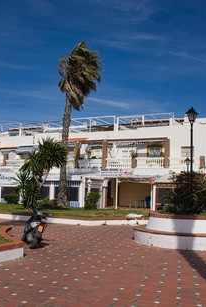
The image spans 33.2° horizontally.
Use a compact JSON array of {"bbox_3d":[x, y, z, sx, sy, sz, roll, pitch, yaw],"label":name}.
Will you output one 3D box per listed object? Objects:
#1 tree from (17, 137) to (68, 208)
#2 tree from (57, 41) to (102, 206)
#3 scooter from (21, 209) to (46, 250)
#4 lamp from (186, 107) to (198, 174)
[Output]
[{"bbox_3d":[-3.656,1.116,20.189,2.900,4.267,2.600,3,-6,-10],"label":"tree"},{"bbox_3d":[-1.730,-2.372,25.407,3.100,12.097,2.900,2,-6,-4],"label":"tree"},{"bbox_3d":[-2.064,2.074,9.937,0.700,1.110,1.750,4,-7,-26],"label":"scooter"},{"bbox_3d":[3.039,0.258,11.820,0.420,3.817,0.420,0,-6,14],"label":"lamp"}]

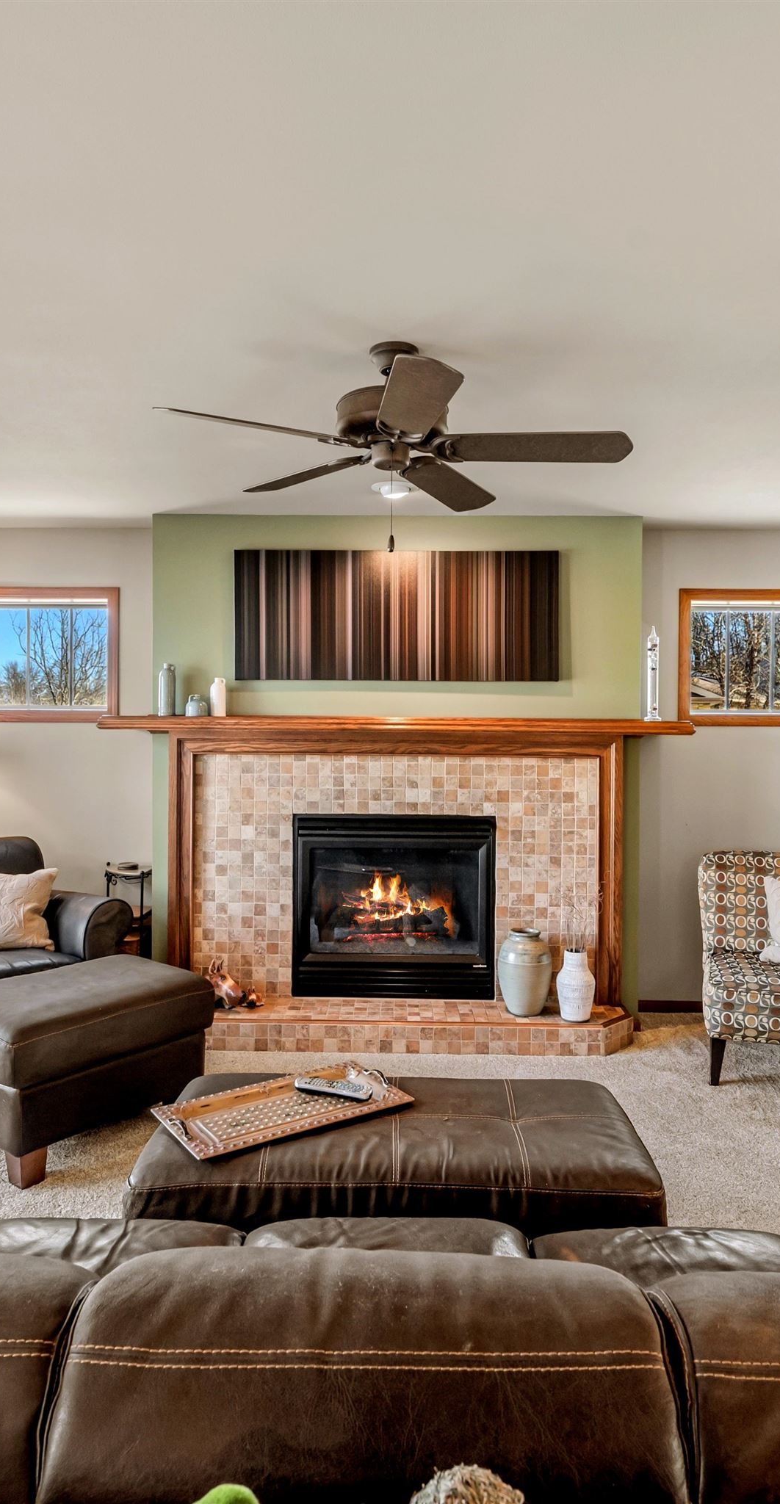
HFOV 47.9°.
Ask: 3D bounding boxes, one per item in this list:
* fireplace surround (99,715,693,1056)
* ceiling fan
[{"bbox_3d":[0.025,0.582,4.028,2.700,1.485,0.390,0,2,1],"label":"fireplace surround"},{"bbox_3d":[0.007,-0.907,2.316,1.270,0.325,1.240,0,2,1],"label":"ceiling fan"}]

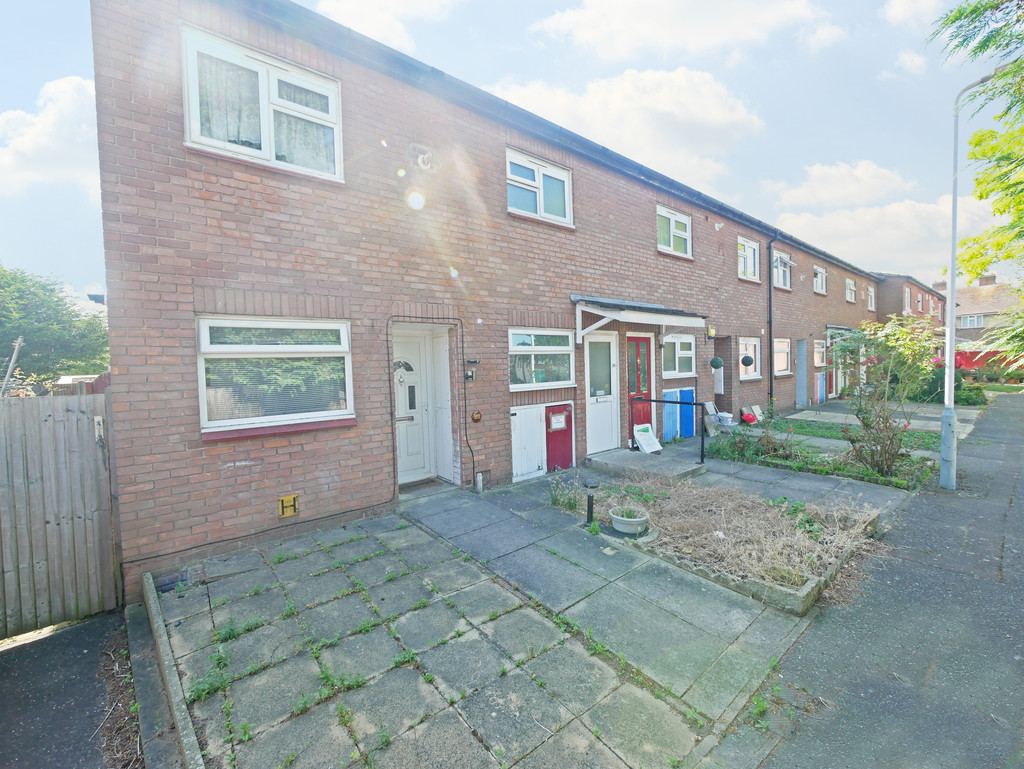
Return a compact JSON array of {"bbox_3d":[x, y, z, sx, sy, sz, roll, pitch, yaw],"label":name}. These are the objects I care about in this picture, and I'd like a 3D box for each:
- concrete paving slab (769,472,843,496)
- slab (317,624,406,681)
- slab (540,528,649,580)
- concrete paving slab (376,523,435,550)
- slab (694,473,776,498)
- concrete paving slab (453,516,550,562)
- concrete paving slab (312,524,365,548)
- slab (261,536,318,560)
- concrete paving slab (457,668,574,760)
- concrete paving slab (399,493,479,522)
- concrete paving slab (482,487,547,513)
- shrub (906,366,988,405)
[{"bbox_3d":[4.294,1.440,5.968,0.950,0.050,0.600,-3,5,-39],"label":"concrete paving slab"},{"bbox_3d":[-0.907,1.653,2.512,0.445,0.050,0.445,-3,5,-39],"label":"slab"},{"bbox_3d":[0.748,1.540,3.783,0.610,0.050,0.880,-4,5,-38],"label":"slab"},{"bbox_3d":[-1.077,1.543,4.110,0.445,0.050,0.450,-3,5,-39],"label":"concrete paving slab"},{"bbox_3d":[3.076,1.414,5.661,0.870,0.050,0.600,-4,5,-38],"label":"slab"},{"bbox_3d":[-0.090,1.545,4.152,0.900,0.050,0.600,-3,5,-40],"label":"concrete paving slab"},{"bbox_3d":[-1.716,1.548,4.168,0.440,0.050,0.410,-3,4,-38],"label":"concrete paving slab"},{"bbox_3d":[-2.107,1.595,3.966,0.445,0.045,0.415,-4,5,-38],"label":"slab"},{"bbox_3d":[0.010,1.691,2.115,0.450,0.050,0.430,-3,5,-39],"label":"concrete paving slab"},{"bbox_3d":[-0.877,1.493,5.173,0.900,0.050,0.600,-4,5,-38],"label":"concrete paving slab"},{"bbox_3d":[0.029,1.451,5.115,0.466,0.050,0.752,-4,5,-38],"label":"concrete paving slab"},{"bbox_3d":[15.878,-0.015,15.118,1.700,1.250,2.100,-4,3,-38],"label":"shrub"}]

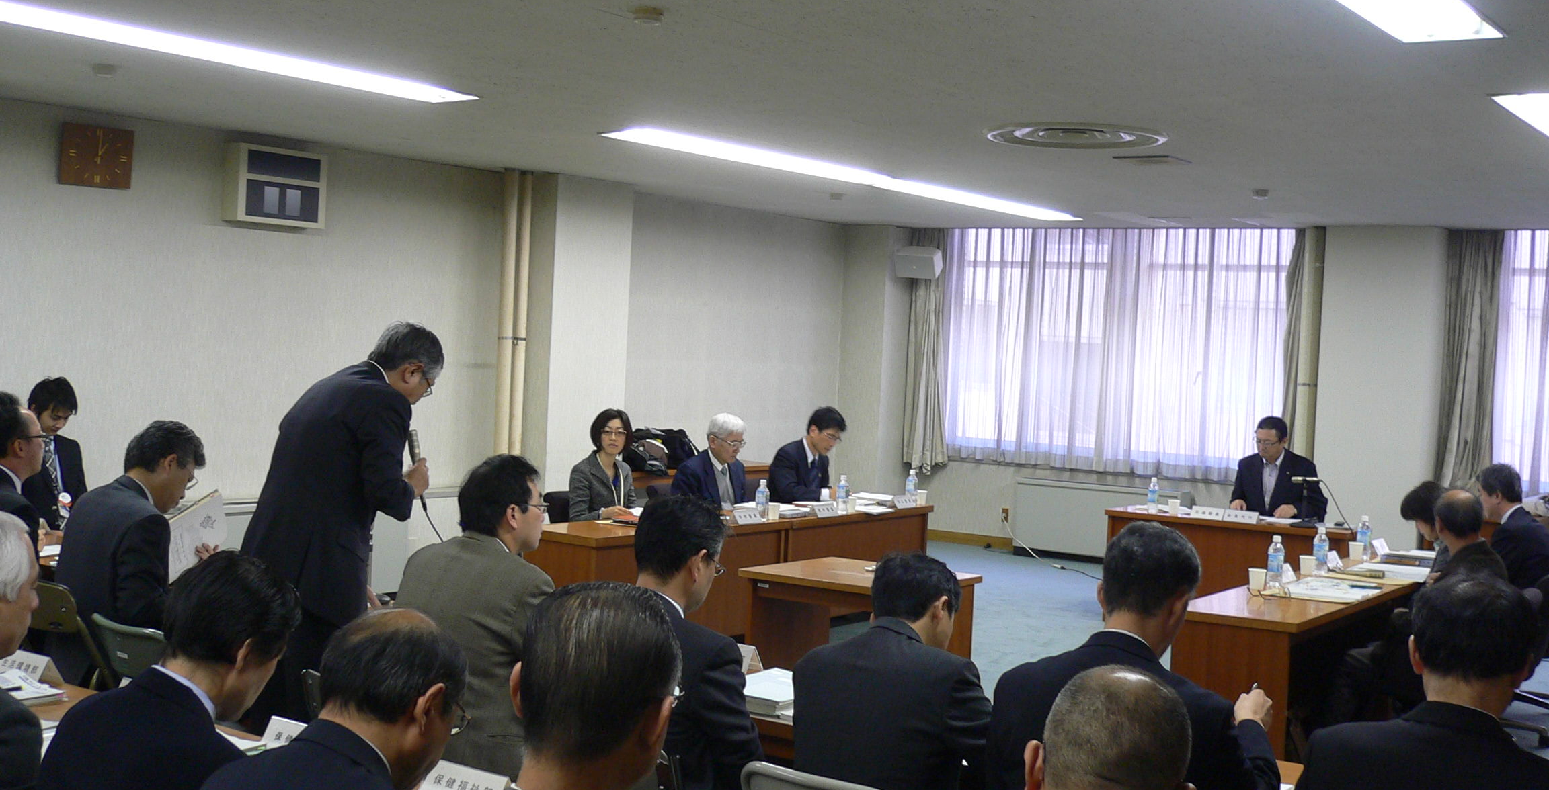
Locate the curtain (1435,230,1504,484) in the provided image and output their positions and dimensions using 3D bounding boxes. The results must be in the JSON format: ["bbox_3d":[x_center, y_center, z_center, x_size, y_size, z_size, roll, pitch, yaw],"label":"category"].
[{"bbox_3d":[4.930,-0.174,13.073,0.400,2.016,0.150,4,2,33],"label":"curtain"}]

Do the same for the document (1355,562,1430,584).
[{"bbox_3d":[2.754,0.798,8.210,0.290,0.025,0.400,4,2,33],"label":"document"}]

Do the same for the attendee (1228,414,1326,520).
[{"bbox_3d":[3.002,0.778,11.071,0.560,1.300,0.750,4,2,33],"label":"attendee"}]

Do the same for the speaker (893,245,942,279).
[{"bbox_3d":[1.153,-1.061,14.690,0.340,0.210,0.200,4,22,23],"label":"speaker"}]

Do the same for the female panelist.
[{"bbox_3d":[-0.772,0.693,9.493,0.720,1.230,0.480,4,3,43],"label":"female panelist"}]

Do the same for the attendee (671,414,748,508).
[{"bbox_3d":[-0.242,0.725,10.260,0.740,1.226,0.520,4,2,33],"label":"attendee"}]

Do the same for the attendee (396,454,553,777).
[{"bbox_3d":[-0.688,0.811,4.982,0.520,1.290,0.800,4,2,39],"label":"attendee"}]

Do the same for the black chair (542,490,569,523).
[{"bbox_3d":[-0.873,0.907,9.596,0.580,0.780,0.560,4,2,33],"label":"black chair"}]

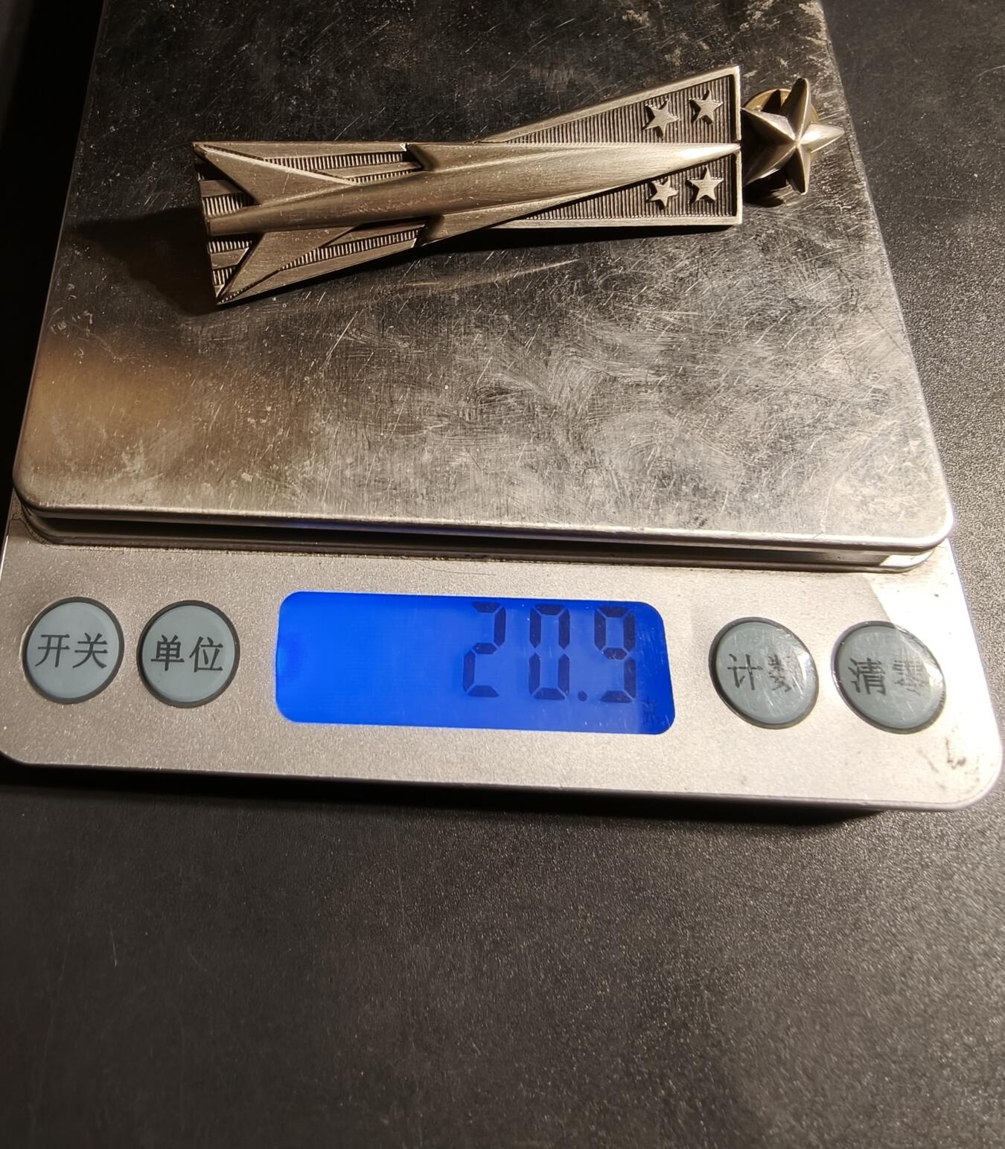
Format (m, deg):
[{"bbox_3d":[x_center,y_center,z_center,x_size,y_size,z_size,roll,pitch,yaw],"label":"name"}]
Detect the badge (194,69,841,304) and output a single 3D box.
[{"bbox_3d":[0.004,-0.046,0.106,0.076,0.009,0.025,-11,68,-6],"label":"badge"}]

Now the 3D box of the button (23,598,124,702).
[{"bbox_3d":[-0.044,0.008,0.092,0.011,0.002,0.011,1,67,-1],"label":"button"}]

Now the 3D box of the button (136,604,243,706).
[{"bbox_3d":[-0.033,0.008,0.092,0.011,0.002,0.011,1,67,-1],"label":"button"}]

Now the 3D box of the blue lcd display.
[{"bbox_3d":[-0.003,0.009,0.093,0.041,0.002,0.014,1,67,-1],"label":"blue lcd display"}]

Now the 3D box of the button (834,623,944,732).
[{"bbox_3d":[0.041,0.011,0.093,0.011,0.002,0.011,1,67,-1],"label":"button"}]

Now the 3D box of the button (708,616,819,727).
[{"bbox_3d":[0.028,0.010,0.093,0.011,0.002,0.011,1,67,-1],"label":"button"}]

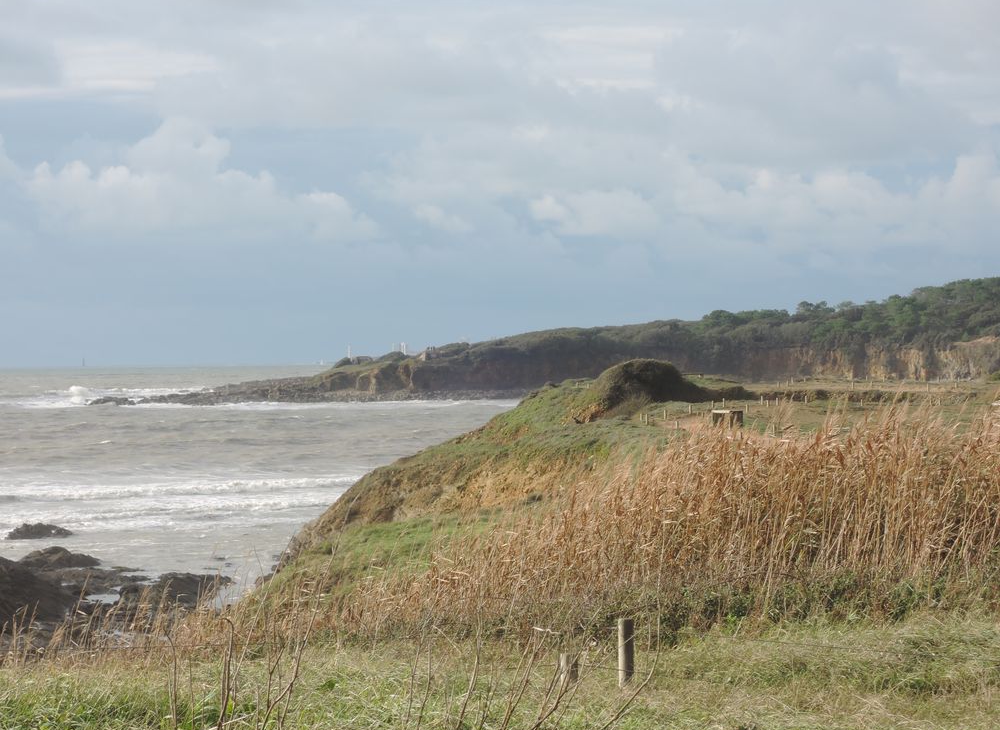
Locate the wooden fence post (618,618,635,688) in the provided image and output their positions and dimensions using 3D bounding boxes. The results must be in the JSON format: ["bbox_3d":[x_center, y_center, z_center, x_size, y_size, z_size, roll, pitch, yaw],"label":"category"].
[{"bbox_3d":[0.877,2.008,24.000,0.107,0.505,0.107,-1,0,0],"label":"wooden fence post"}]

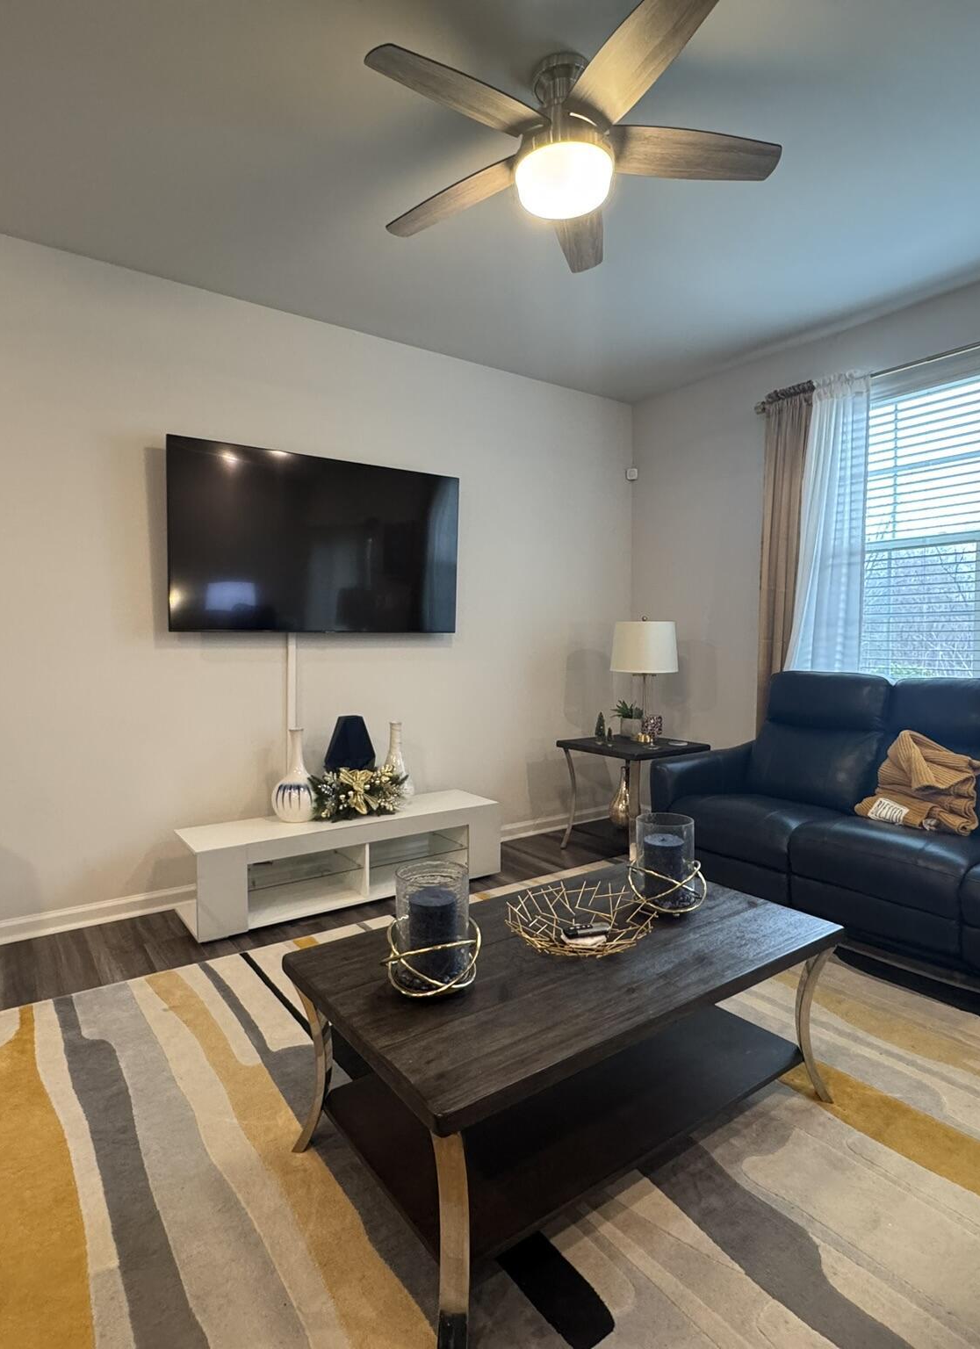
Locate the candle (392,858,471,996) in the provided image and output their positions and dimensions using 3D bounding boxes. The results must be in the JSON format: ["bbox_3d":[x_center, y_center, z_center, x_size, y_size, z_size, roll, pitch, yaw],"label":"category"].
[{"bbox_3d":[-0.123,0.539,1.566,0.158,0.235,0.158,0,3,0],"label":"candle"}]

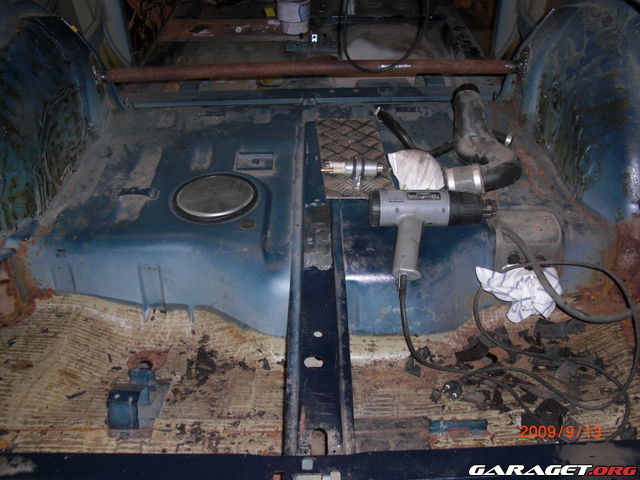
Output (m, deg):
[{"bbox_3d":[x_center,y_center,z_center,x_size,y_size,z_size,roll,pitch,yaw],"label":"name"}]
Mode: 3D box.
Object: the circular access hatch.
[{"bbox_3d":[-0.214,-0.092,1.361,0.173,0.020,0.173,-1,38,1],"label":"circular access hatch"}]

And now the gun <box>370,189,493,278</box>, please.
[{"bbox_3d":[0.210,-0.011,1.224,0.238,0.070,0.182,0,58,2],"label":"gun"}]

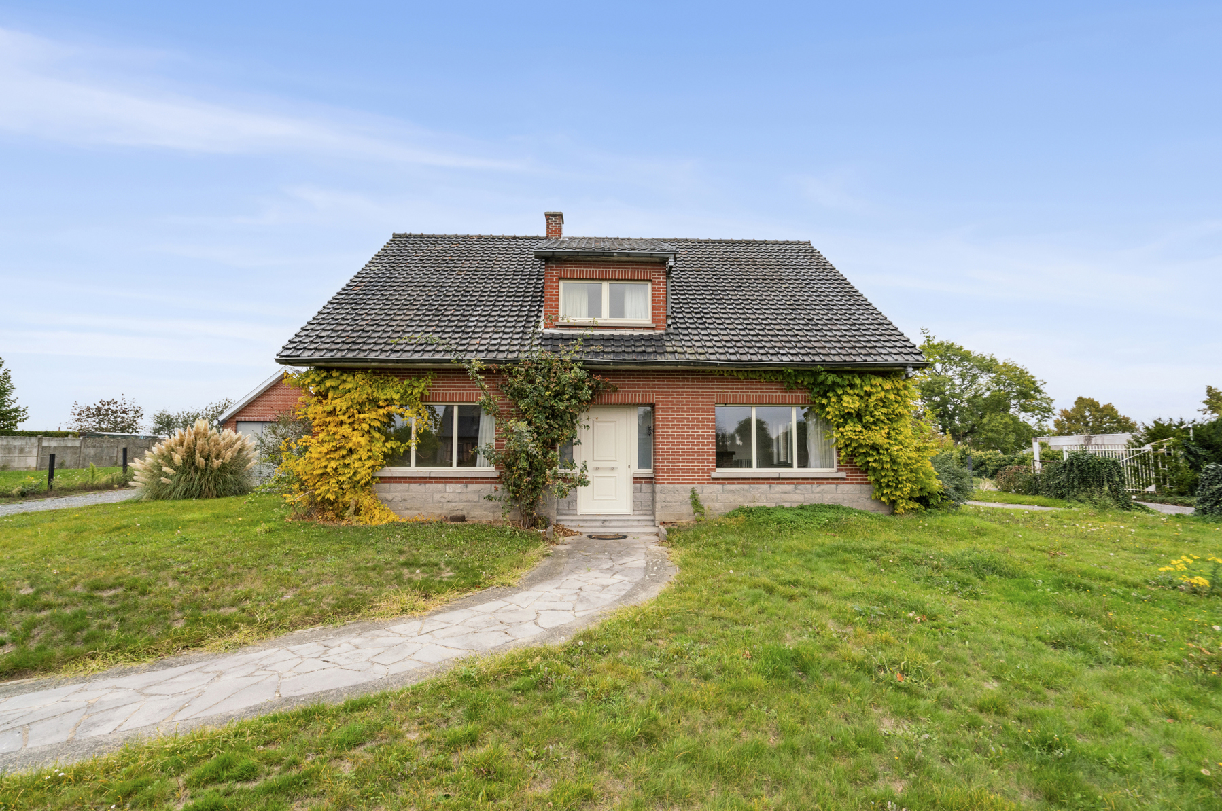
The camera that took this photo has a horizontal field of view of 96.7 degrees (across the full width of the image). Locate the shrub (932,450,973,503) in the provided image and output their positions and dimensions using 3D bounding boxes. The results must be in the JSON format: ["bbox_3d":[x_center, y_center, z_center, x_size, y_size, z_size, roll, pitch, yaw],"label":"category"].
[{"bbox_3d":[8.567,1.827,13.882,1.170,1.280,1.170,0,-5,-2],"label":"shrub"}]

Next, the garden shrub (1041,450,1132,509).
[{"bbox_3d":[11.411,1.741,13.037,1.800,1.350,1.900,0,-5,-2],"label":"garden shrub"}]

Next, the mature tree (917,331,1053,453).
[{"bbox_3d":[24.778,-0.117,37.700,9.160,9.390,9.160,0,-5,-2],"label":"mature tree"}]

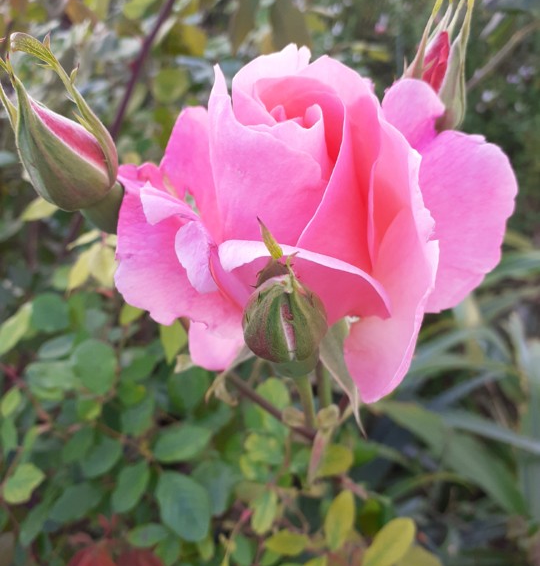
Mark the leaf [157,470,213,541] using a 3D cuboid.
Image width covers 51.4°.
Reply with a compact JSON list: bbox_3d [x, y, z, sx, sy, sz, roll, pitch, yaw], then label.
[{"bbox_3d":[-0.065,0.167,0.420,0.037,0.009,0.052,-15,58,-17],"label":"leaf"}]

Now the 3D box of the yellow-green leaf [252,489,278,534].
[{"bbox_3d":[-0.003,0.163,0.400,0.016,0.006,0.032,10,55,7],"label":"yellow-green leaf"}]

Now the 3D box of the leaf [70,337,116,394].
[{"bbox_3d":[-0.119,0.057,0.380,0.031,0.009,0.039,-9,64,-5],"label":"leaf"}]

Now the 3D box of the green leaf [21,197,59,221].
[{"bbox_3d":[-0.170,-0.057,0.420,0.034,0.008,0.014,-19,65,-9],"label":"green leaf"}]

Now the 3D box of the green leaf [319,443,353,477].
[{"bbox_3d":[0.042,0.114,0.360,0.018,0.007,0.027,30,67,14],"label":"green leaf"}]

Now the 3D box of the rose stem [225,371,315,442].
[{"bbox_3d":[0.000,0.046,0.208,0.005,0.042,0.005,-52,7,-13],"label":"rose stem"}]

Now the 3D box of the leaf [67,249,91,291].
[{"bbox_3d":[-0.149,-0.010,0.440,0.015,0.007,0.038,17,70,20],"label":"leaf"}]

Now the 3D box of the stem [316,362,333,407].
[{"bbox_3d":[0.020,0.036,0.208,0.005,0.021,0.005,-3,24,0],"label":"stem"}]

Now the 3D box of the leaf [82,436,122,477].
[{"bbox_3d":[-0.140,0.145,0.470,0.029,0.008,0.041,36,66,19],"label":"leaf"}]

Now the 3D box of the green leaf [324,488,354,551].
[{"bbox_3d":[0.050,0.169,0.400,0.019,0.006,0.045,14,57,15],"label":"green leaf"}]

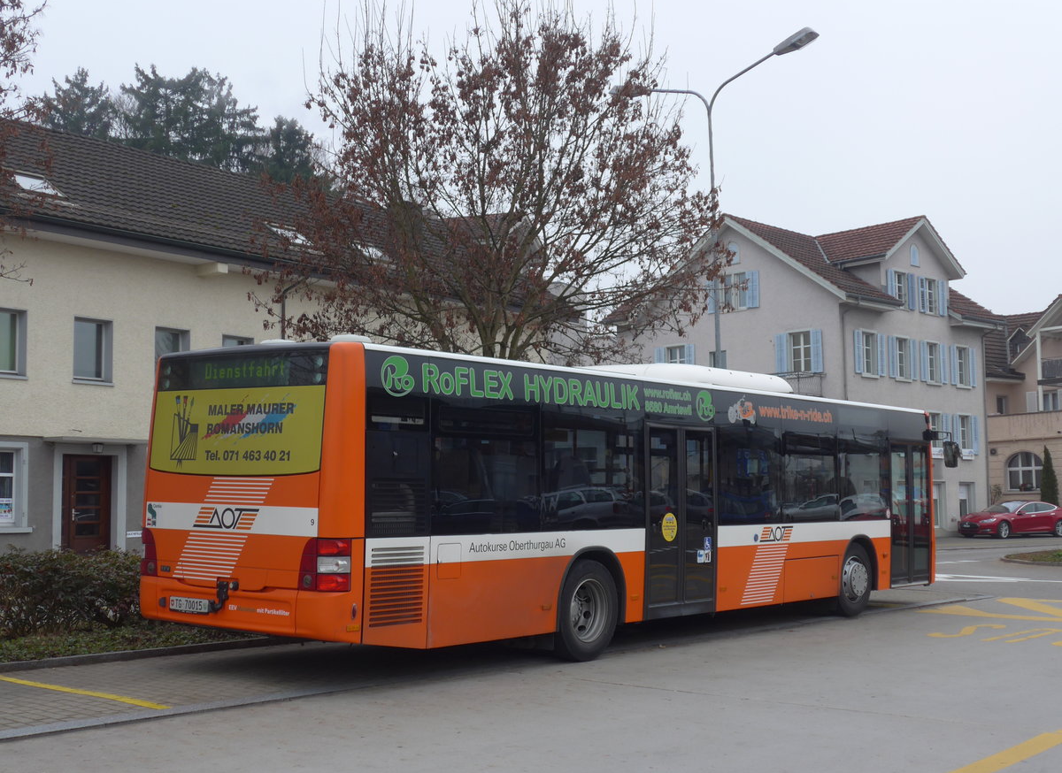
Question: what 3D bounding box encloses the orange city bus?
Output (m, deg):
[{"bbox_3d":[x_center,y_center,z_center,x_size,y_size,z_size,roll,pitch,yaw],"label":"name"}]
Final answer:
[{"bbox_3d":[1.212,1.294,16.405,2.530,3.050,12.050,-3,-5,38],"label":"orange city bus"}]

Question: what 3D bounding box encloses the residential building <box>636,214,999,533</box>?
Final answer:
[{"bbox_3d":[12.133,-0.158,62.674,12.805,13.199,13.297,-5,-7,43],"label":"residential building"}]

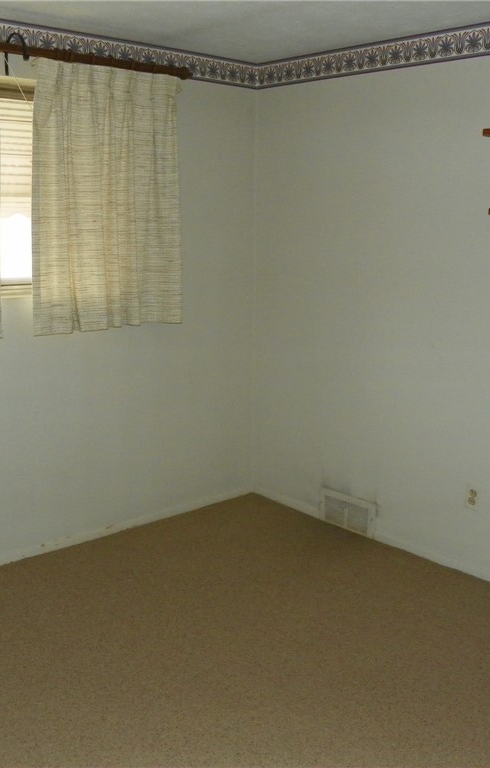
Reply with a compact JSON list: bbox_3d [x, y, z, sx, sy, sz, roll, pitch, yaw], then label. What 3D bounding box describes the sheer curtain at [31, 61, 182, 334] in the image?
[{"bbox_3d":[-0.629,-0.845,3.622,0.780,1.185,0.110,-10,16,-39],"label":"sheer curtain"}]

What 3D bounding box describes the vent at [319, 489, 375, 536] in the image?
[{"bbox_3d":[0.541,0.685,4.119,0.030,0.195,0.373,-11,17,-43],"label":"vent"}]

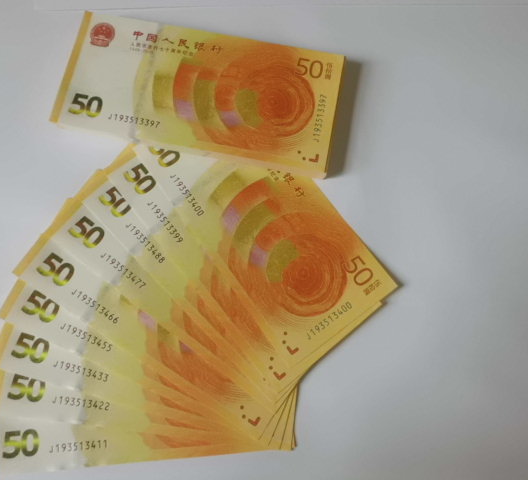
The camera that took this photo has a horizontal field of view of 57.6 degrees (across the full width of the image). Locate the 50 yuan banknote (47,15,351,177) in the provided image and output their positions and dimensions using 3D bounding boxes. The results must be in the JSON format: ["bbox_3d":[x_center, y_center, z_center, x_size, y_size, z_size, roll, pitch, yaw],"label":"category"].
[{"bbox_3d":[-0.035,-0.082,0.268,0.150,0.010,0.070,11,78,2],"label":"50 yuan banknote"}]

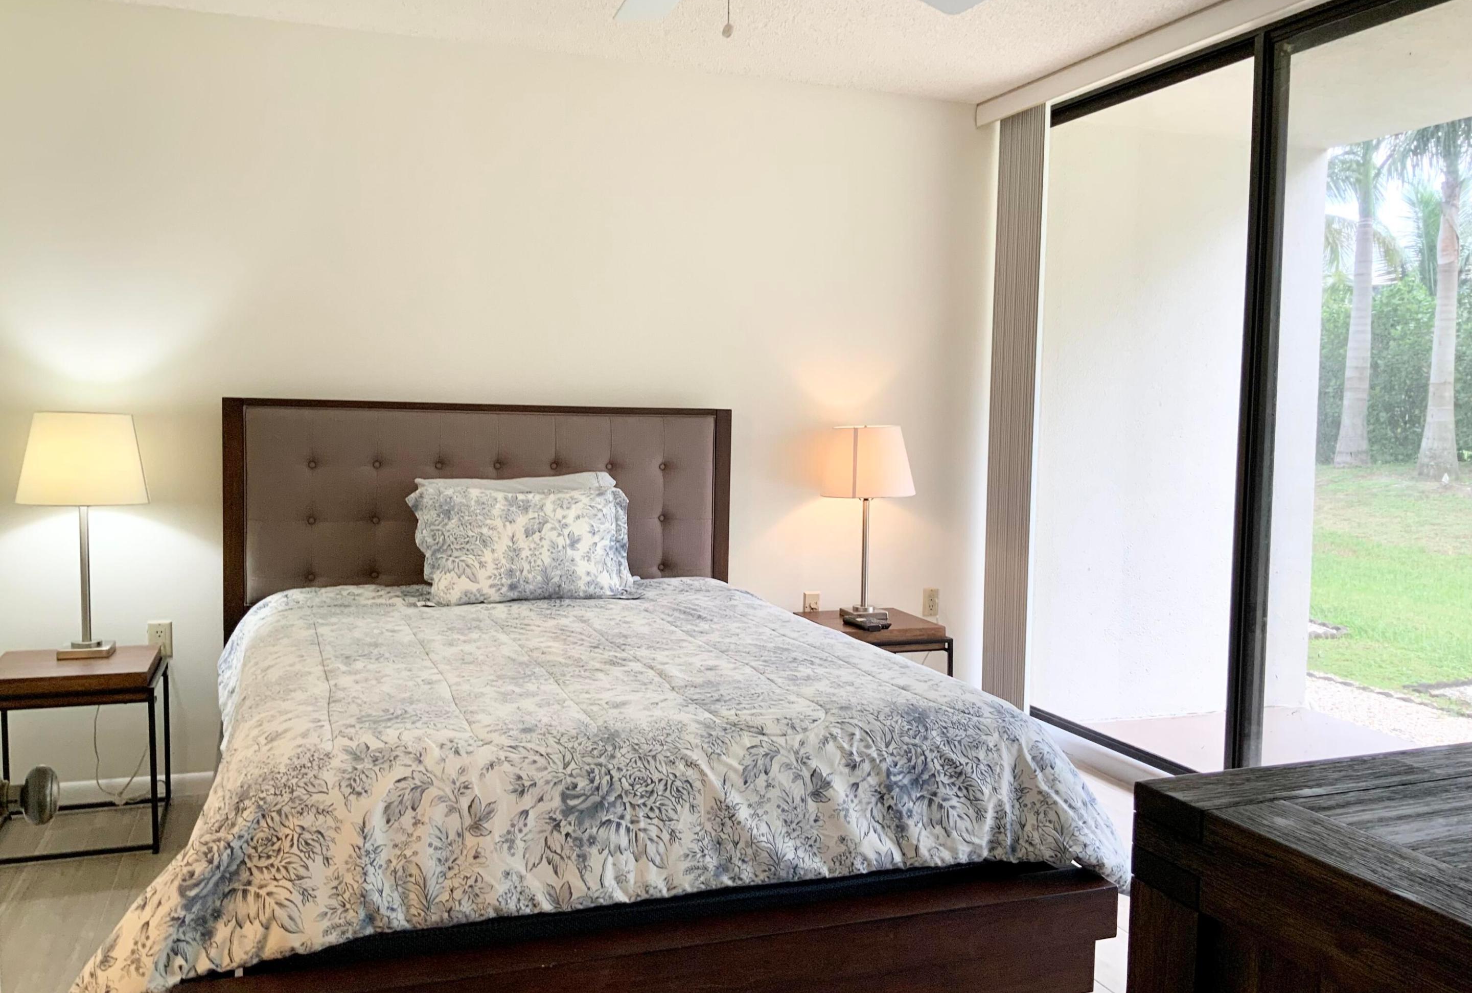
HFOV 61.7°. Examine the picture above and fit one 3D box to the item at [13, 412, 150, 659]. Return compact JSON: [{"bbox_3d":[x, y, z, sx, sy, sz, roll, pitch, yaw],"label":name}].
[{"bbox_3d":[-1.891,0.115,3.583,0.345,0.700,0.345,-1,4,-20],"label":"item"}]

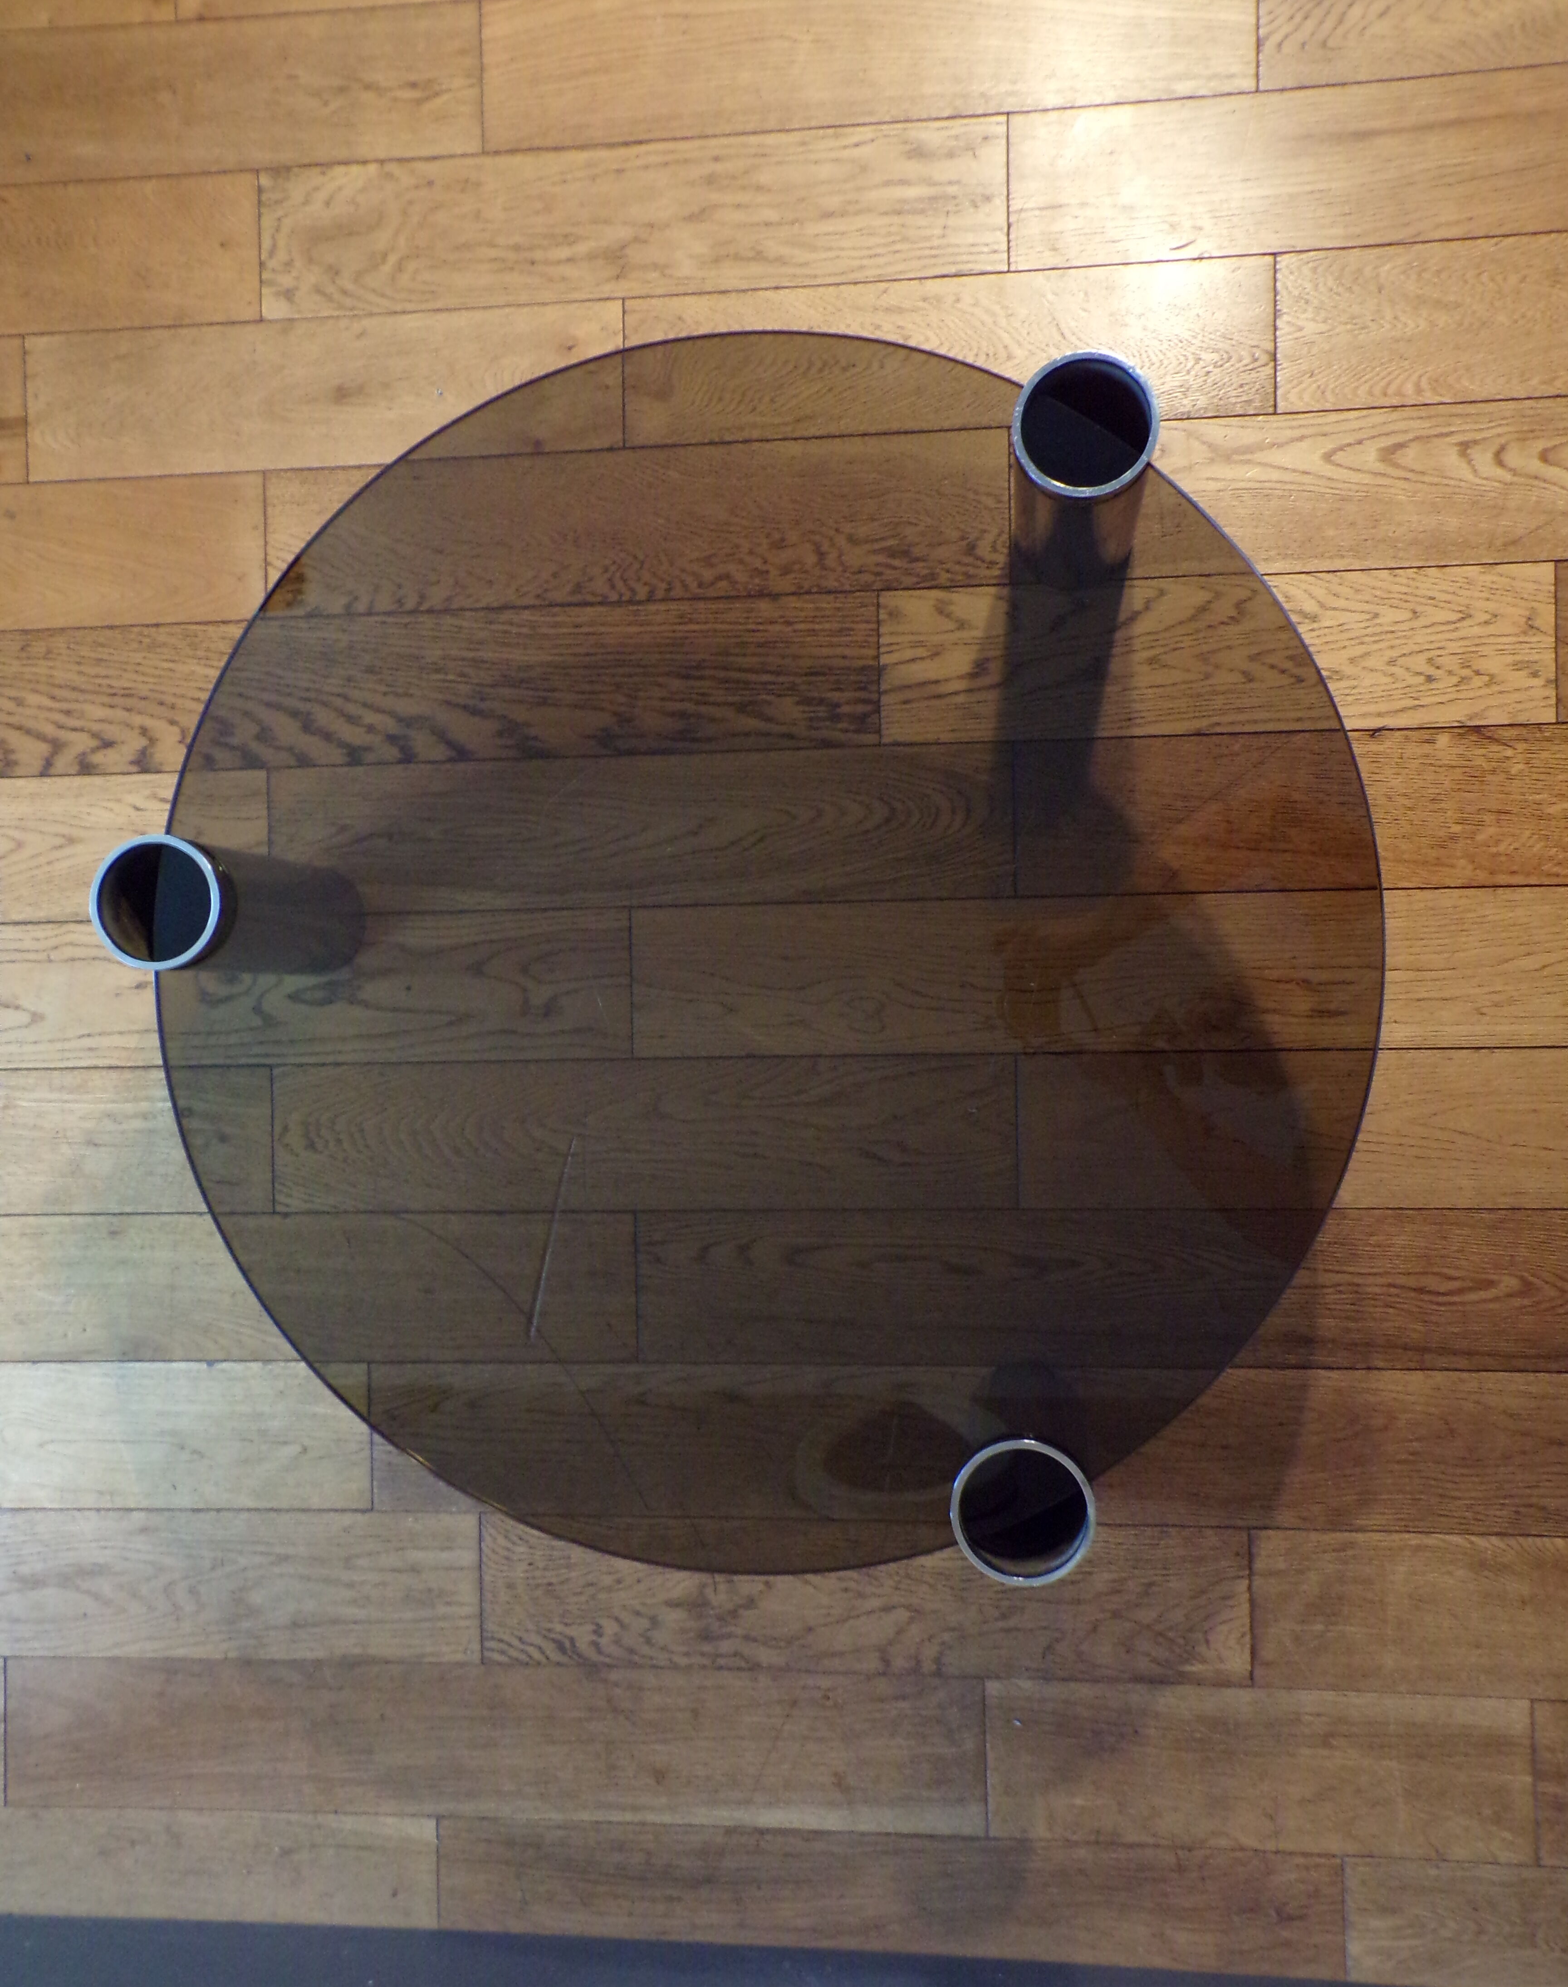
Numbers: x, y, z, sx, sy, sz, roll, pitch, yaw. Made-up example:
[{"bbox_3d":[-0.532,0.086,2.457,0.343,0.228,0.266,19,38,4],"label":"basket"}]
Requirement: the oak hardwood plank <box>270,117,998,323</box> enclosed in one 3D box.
[{"bbox_3d":[-0.125,-0.612,1.348,0.600,0.017,0.120,-1,90,7],"label":"oak hardwood plank"}]

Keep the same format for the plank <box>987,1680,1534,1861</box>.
[{"bbox_3d":[0.358,0.586,1.289,0.403,0.020,0.125,-1,90,7],"label":"plank"}]

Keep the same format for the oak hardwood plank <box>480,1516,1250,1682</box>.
[{"bbox_3d":[0.058,0.472,1.330,0.600,0.017,0.120,-1,90,7],"label":"oak hardwood plank"}]

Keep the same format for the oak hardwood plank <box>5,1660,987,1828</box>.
[{"bbox_3d":[-0.243,0.603,1.365,0.800,0.017,0.120,-1,90,7],"label":"oak hardwood plank"}]

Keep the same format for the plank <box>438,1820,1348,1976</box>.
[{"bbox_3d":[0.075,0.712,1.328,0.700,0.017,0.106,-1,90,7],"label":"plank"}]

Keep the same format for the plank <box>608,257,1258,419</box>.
[{"bbox_3d":[0.124,-0.495,1.320,0.500,0.017,0.120,-1,90,7],"label":"plank"}]

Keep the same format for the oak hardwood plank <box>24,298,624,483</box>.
[{"bbox_3d":[-0.374,-0.485,1.375,0.500,0.020,0.120,-1,90,7],"label":"oak hardwood plank"}]

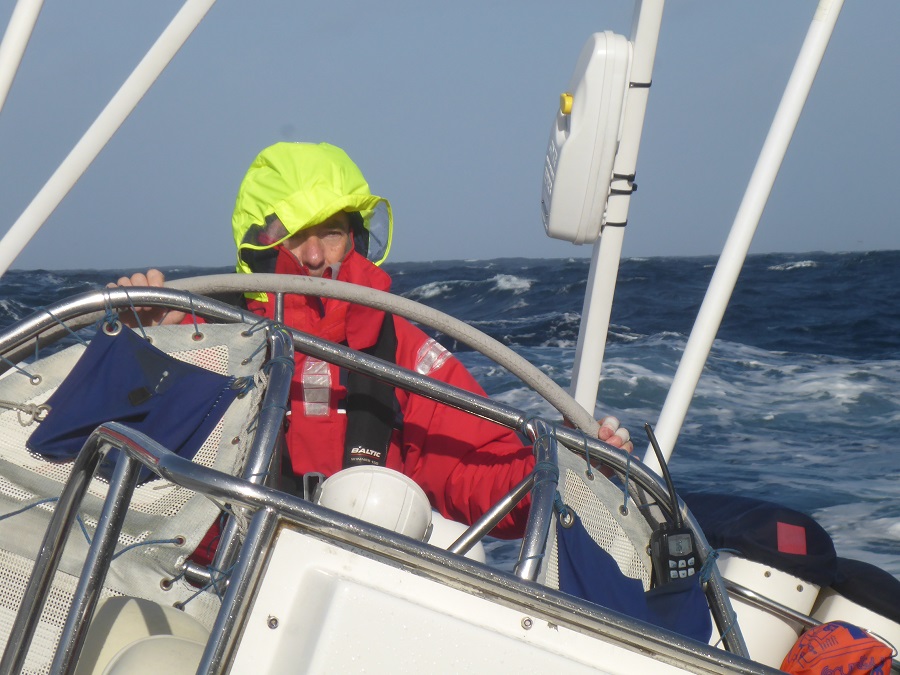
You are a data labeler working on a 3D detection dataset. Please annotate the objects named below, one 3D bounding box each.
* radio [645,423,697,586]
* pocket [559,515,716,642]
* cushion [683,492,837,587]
[{"bbox_3d":[0.312,0.260,5.120,0.066,0.275,0.045,-5,2,-26],"label":"radio"},{"bbox_3d":[0.268,0.357,5.120,0.240,0.190,0.065,18,2,-21],"label":"pocket"},{"bbox_3d":[0.523,0.340,6.200,0.280,0.120,0.260,18,2,0],"label":"cushion"}]

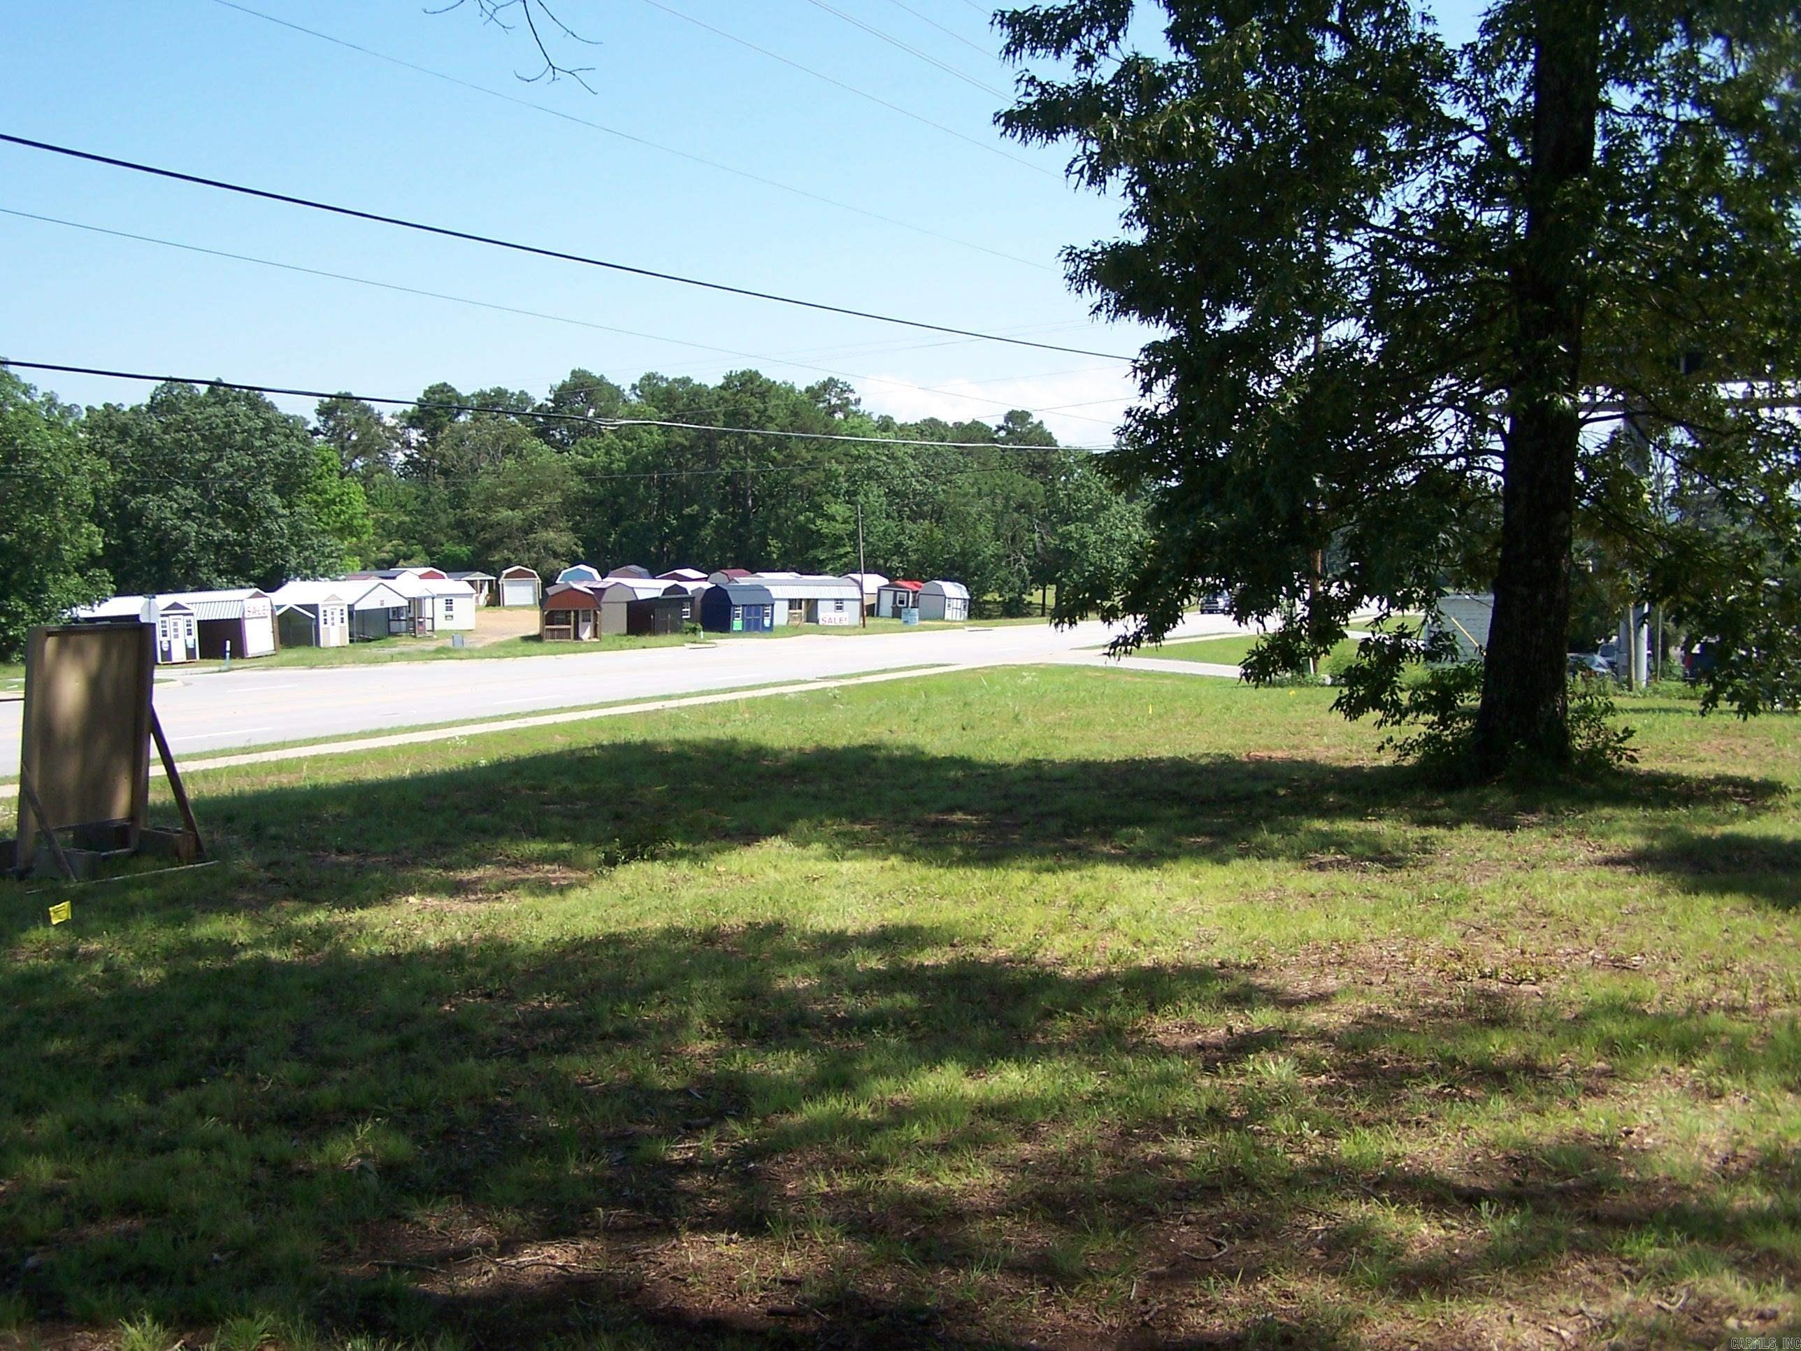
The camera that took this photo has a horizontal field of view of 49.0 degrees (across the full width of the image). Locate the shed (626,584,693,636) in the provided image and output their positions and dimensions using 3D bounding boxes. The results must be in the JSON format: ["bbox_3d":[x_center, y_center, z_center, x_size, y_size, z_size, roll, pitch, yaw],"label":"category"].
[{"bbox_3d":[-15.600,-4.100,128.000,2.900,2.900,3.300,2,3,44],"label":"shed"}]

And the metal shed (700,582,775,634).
[{"bbox_3d":[-10.428,-4.304,127.000,2.550,3.000,3.700,1,4,41],"label":"metal shed"}]

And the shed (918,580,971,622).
[{"bbox_3d":[3.457,-5.784,154.000,2.500,3.030,2.950,1,4,41],"label":"shed"}]

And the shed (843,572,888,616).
[{"bbox_3d":[-2.971,-6.626,164.000,3.300,3.350,3.600,1,4,41],"label":"shed"}]

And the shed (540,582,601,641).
[{"bbox_3d":[-20.100,-3.750,120.000,3.600,3.500,5.200,-1,3,-13],"label":"shed"}]

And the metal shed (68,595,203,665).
[{"bbox_3d":[-34.700,-2.050,89.000,5.000,2.950,3.050,0,3,16],"label":"metal shed"}]

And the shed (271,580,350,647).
[{"bbox_3d":[-31.788,-3.229,106.000,3.900,3.250,2.440,0,3,23],"label":"shed"}]

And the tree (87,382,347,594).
[{"bbox_3d":[-44.200,-10.700,128.000,16.200,15.500,15.200,-1,3,-18],"label":"tree"}]

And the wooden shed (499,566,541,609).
[{"bbox_3d":[-34.017,-7.907,177.000,3.650,3.550,6.000,-2,3,-11],"label":"wooden shed"}]

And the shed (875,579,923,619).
[{"bbox_3d":[0.500,-5.550,144.600,3.000,2.750,4.000,1,3,27],"label":"shed"}]

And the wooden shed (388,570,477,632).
[{"bbox_3d":[-30.300,-4.400,127.500,4.900,3.300,3.400,-2,3,-30],"label":"wooden shed"}]

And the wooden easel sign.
[{"bbox_3d":[-5.520,0.490,13.750,0.750,1.650,1.150,1,3,26],"label":"wooden easel sign"}]

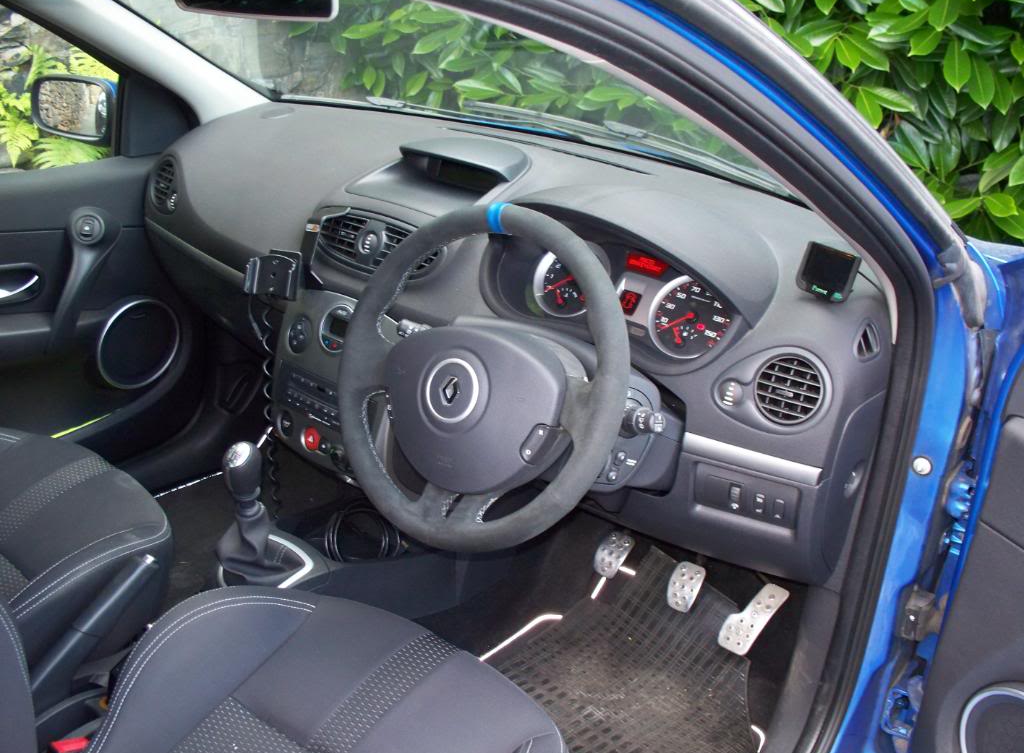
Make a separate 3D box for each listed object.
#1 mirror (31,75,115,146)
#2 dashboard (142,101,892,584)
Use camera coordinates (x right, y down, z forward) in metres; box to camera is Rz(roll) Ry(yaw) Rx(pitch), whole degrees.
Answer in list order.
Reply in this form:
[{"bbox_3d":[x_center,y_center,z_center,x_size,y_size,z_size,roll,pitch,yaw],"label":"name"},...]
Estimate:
[{"bbox_3d":[-0.828,-0.507,2.030,0.200,0.140,0.115,11,25,16],"label":"mirror"},{"bbox_3d":[-0.067,-0.179,1.625,1.400,0.440,0.640,21,30,33],"label":"dashboard"}]

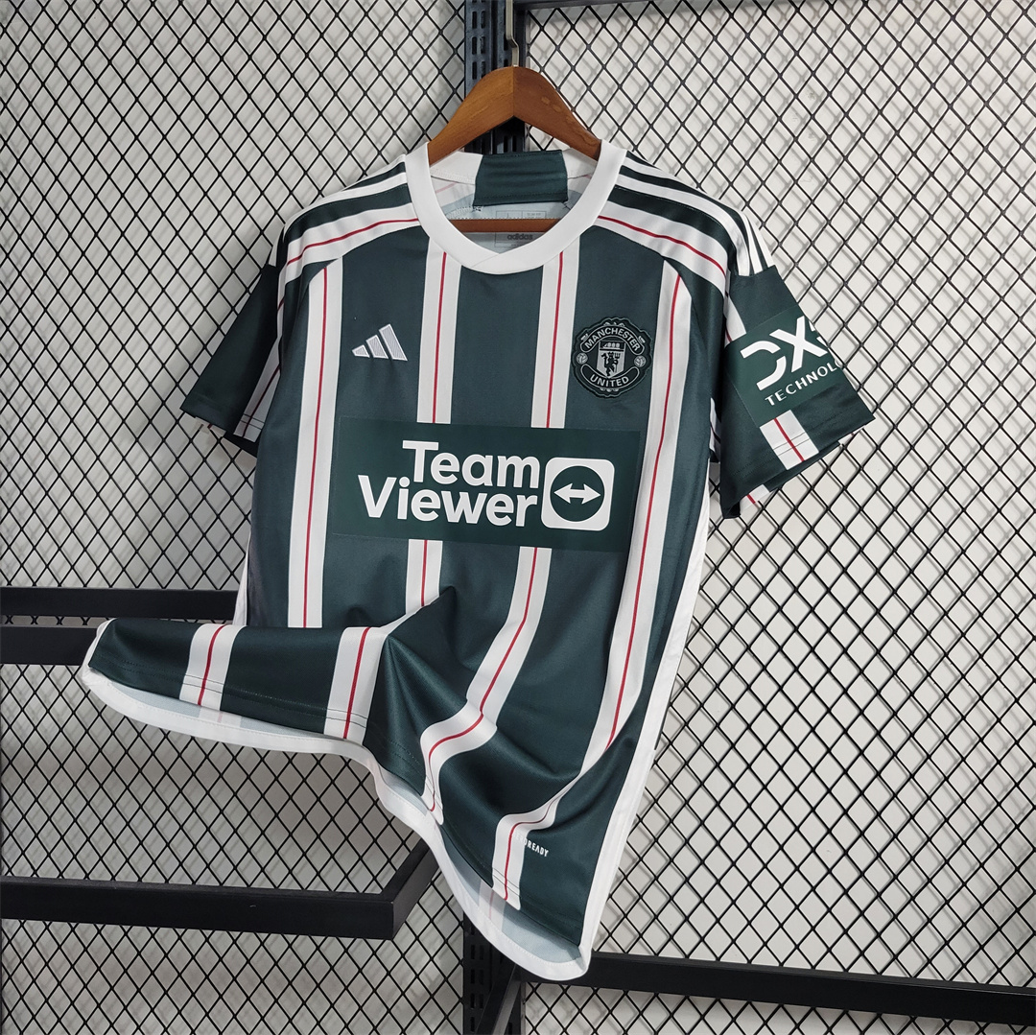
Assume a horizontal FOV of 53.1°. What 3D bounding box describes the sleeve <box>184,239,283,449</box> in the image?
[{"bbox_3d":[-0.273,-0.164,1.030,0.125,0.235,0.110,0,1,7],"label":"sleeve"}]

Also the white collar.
[{"bbox_3d":[-0.003,-0.292,0.990,0.213,0.138,0.120,0,1,9],"label":"white collar"}]

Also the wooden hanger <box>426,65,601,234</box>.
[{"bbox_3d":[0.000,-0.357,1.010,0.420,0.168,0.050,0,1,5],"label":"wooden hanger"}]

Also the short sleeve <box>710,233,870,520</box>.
[{"bbox_3d":[0.258,-0.138,0.980,0.150,0.270,0.110,0,1,7],"label":"short sleeve"}]

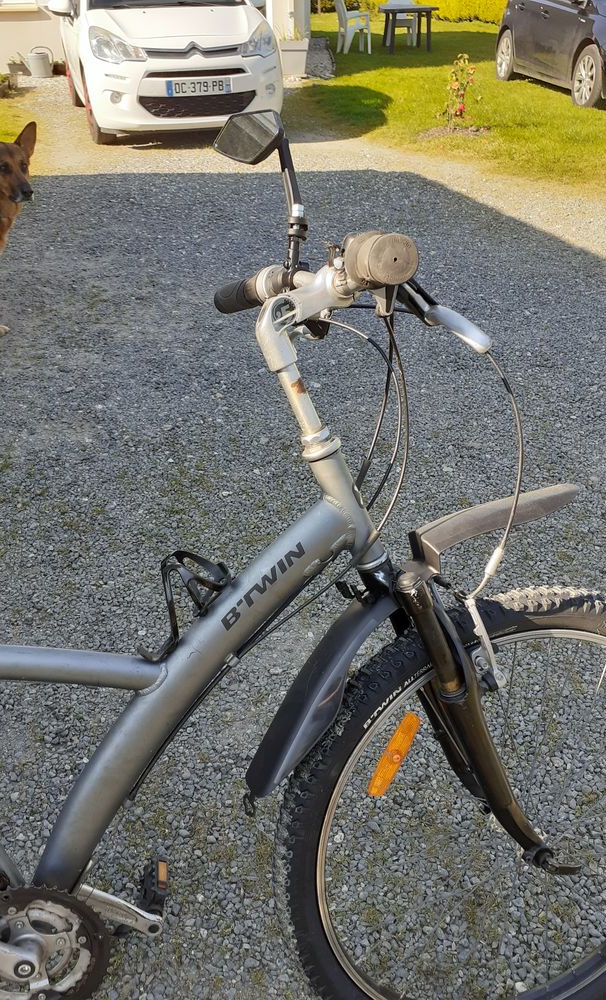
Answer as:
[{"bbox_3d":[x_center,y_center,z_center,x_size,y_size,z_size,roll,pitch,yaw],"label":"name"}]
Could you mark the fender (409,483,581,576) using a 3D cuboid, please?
[{"bbox_3d":[0.241,0.028,0.942,0.218,0.053,0.072,-15,15,-13],"label":"fender"}]

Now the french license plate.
[{"bbox_3d":[-0.829,-3.314,6.263,0.520,0.110,0.020,-10,35,-15],"label":"french license plate"}]

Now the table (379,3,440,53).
[{"bbox_3d":[2.041,-9.270,15.354,0.980,0.720,1.400,-1,34,-1],"label":"table"}]

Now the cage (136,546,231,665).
[{"bbox_3d":[-0.146,0.112,0.877,0.140,0.084,0.076,-43,17,3],"label":"cage"}]

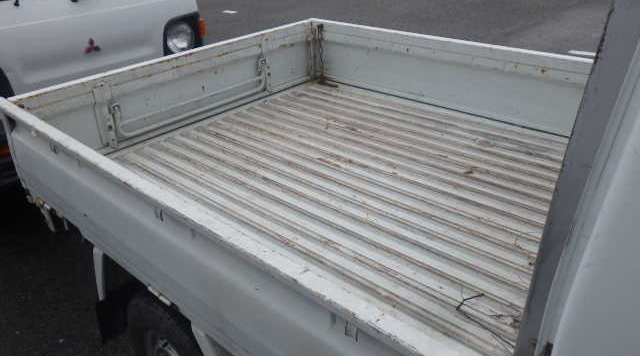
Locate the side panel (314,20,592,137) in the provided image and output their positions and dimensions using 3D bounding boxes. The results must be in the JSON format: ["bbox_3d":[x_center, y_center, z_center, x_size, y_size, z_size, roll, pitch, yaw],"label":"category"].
[{"bbox_3d":[0.564,-0.394,2.072,1.622,0.298,0.041,22,37,37],"label":"side panel"}]

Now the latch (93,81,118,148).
[{"bbox_3d":[-0.759,-0.217,1.848,0.026,0.245,0.066,22,37,37],"label":"latch"}]

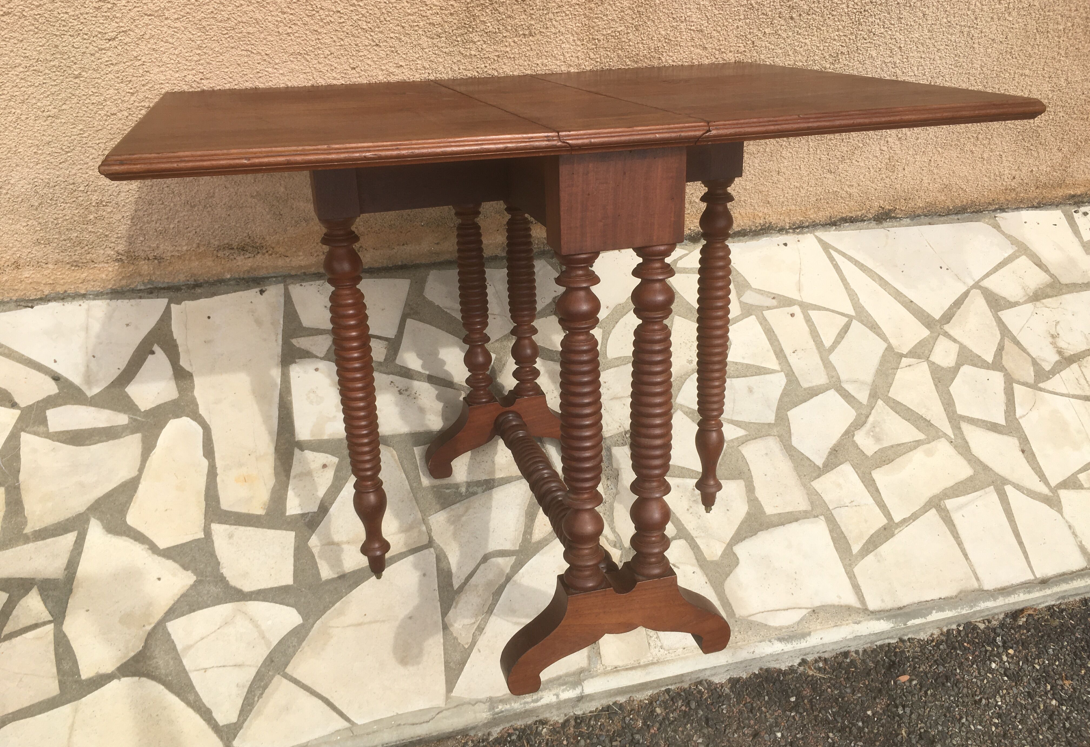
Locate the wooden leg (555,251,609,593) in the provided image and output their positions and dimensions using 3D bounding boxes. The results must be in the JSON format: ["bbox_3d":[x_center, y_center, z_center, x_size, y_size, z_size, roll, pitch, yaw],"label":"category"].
[{"bbox_3d":[0.044,0.065,1.099,0.053,0.443,0.053,-8,23,-14],"label":"wooden leg"}]

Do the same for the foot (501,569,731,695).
[{"bbox_3d":[0.097,0.328,1.220,0.315,0.140,0.047,-8,23,-14],"label":"foot"}]

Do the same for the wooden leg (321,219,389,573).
[{"bbox_3d":[-0.268,0.058,1.333,0.052,0.573,0.052,-8,23,-14],"label":"wooden leg"}]

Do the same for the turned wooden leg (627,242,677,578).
[{"bbox_3d":[0.132,0.053,1.121,0.053,0.443,0.053,-8,23,-14],"label":"turned wooden leg"}]

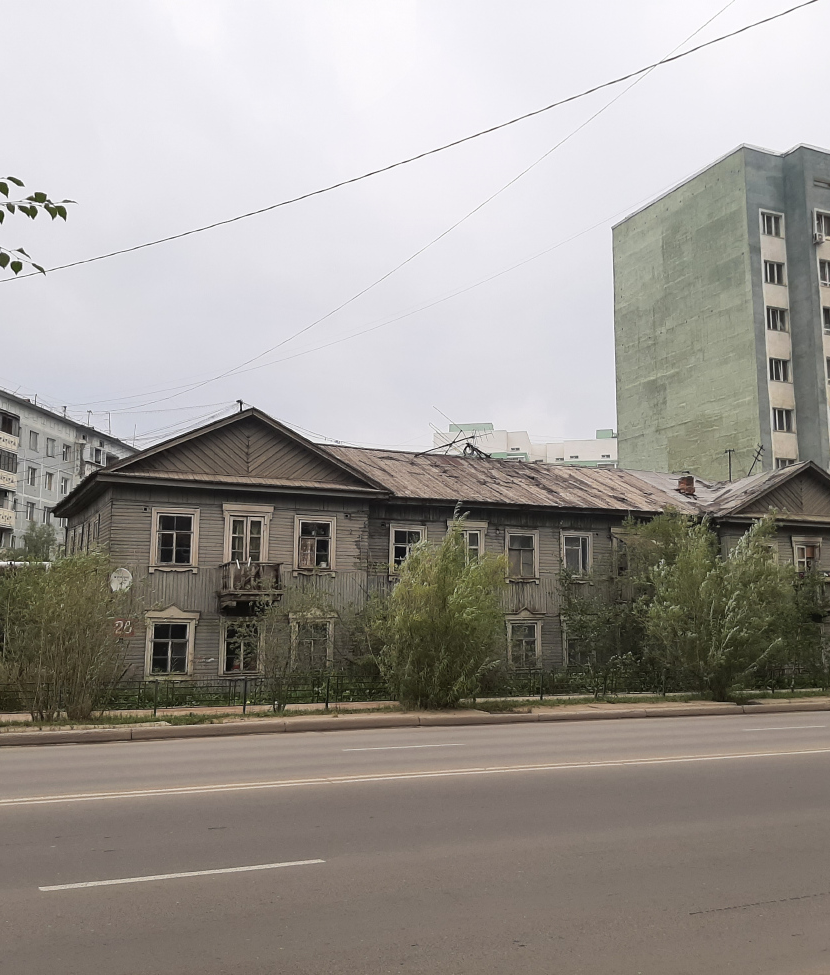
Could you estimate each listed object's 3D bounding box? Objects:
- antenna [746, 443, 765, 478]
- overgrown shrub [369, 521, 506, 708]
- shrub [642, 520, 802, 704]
[{"bbox_3d":[14.652,-1.163,42.067,0.900,1.568,0.500,4,-9,-24],"label":"antenna"},{"bbox_3d":[0.599,3.054,23.876,3.300,4.513,3.000,0,-8,0],"label":"overgrown shrub"},{"bbox_3d":[8.589,3.275,26.924,4.500,4.986,3.700,4,-9,-24],"label":"shrub"}]

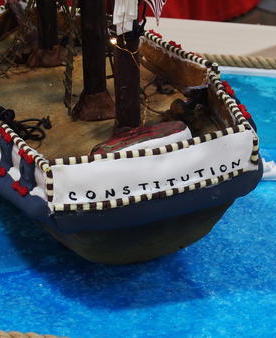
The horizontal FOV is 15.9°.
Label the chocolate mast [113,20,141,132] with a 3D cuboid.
[{"bbox_3d":[-0.014,-0.120,1.233,0.027,0.150,0.027,-9,29,-16],"label":"chocolate mast"}]

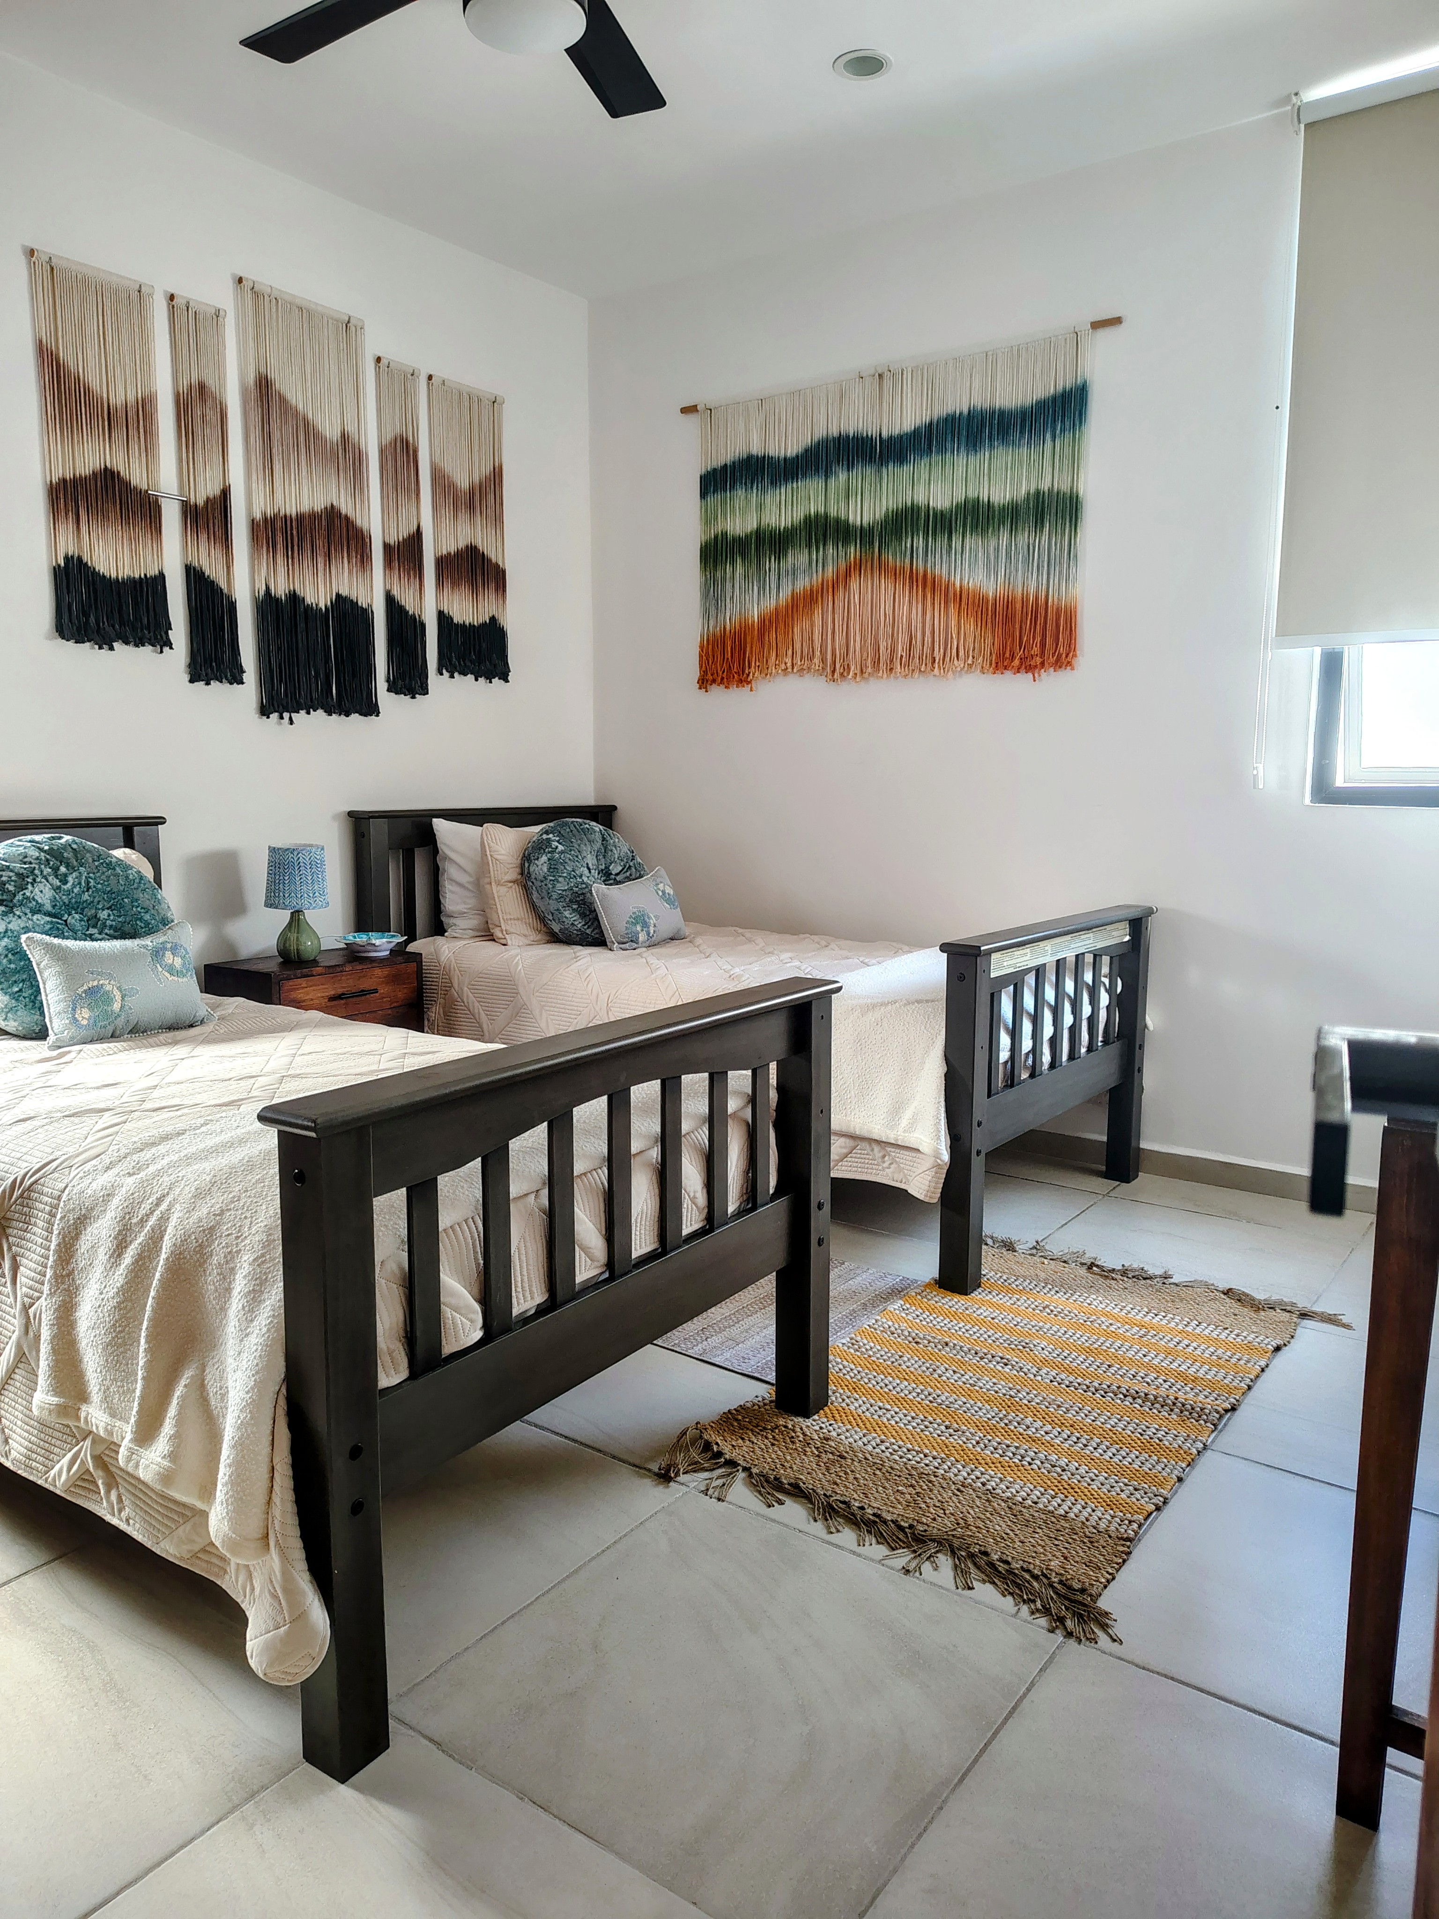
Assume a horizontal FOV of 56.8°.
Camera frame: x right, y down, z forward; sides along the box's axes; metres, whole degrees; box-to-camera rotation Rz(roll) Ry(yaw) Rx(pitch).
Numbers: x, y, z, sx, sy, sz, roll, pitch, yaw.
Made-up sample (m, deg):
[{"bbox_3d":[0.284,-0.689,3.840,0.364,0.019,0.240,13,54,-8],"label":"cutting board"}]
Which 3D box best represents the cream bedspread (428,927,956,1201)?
[{"bbox_3d":[0.060,0.174,3.723,1.788,0.408,1.104,6,10,36],"label":"cream bedspread"}]

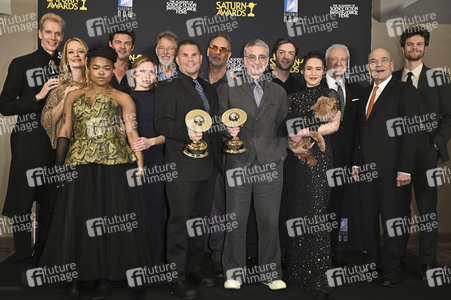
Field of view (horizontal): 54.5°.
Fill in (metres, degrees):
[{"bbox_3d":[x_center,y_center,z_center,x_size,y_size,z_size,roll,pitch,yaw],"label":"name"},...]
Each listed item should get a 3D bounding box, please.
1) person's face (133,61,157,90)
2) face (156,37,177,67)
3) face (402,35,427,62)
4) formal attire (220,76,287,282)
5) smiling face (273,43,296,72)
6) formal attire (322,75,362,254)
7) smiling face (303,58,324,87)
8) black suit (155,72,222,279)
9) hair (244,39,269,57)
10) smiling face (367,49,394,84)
[{"bbox_3d":[-0.592,-0.544,3.200,0.170,0.215,0.160,0,3,-24],"label":"person's face"},{"bbox_3d":[-0.471,-0.787,3.500,0.160,0.240,0.170,1,3,-5],"label":"face"},{"bbox_3d":[1.424,-0.765,3.300,0.175,0.210,0.155,3,6,25],"label":"face"},{"bbox_3d":[0.203,0.214,3.120,0.490,1.480,0.320,1,3,-2],"label":"formal attire"},{"bbox_3d":[0.465,-0.736,3.450,0.180,0.220,0.170,6,2,5],"label":"smiling face"},{"bbox_3d":[0.940,0.135,3.580,0.520,1.500,0.300,1,3,12],"label":"formal attire"},{"bbox_3d":[0.599,-0.534,2.980,0.155,0.200,0.150,3,6,11],"label":"smiling face"},{"bbox_3d":[-0.252,0.180,2.980,0.470,1.380,0.330,0,4,-14],"label":"black suit"},{"bbox_3d":[0.222,-0.720,3.140,0.178,0.150,0.200,3,7,2],"label":"hair"},{"bbox_3d":[1.083,-0.583,3.060,0.180,0.250,0.210,2,4,17],"label":"smiling face"}]

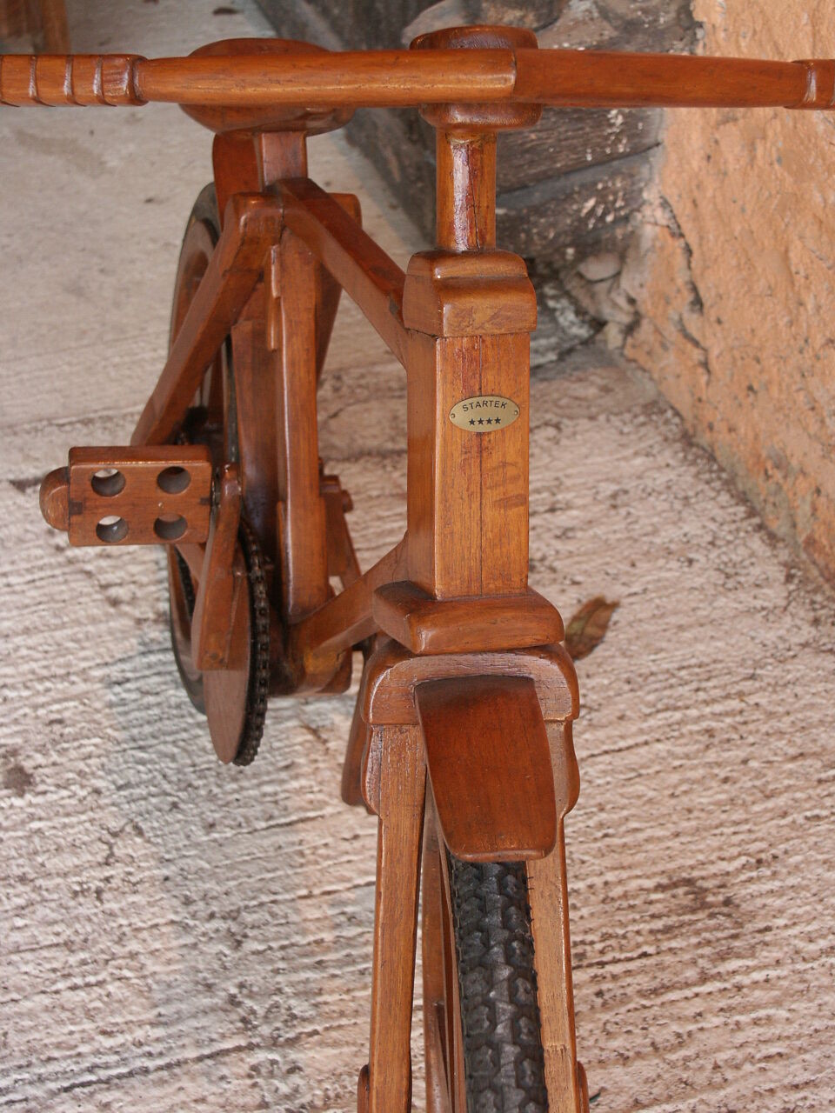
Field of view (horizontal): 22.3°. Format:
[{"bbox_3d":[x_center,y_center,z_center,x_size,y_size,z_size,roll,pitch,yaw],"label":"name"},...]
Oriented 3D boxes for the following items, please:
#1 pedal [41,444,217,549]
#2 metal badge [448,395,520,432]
[{"bbox_3d":[-0.206,-0.042,1.493,0.118,0.069,0.023,-1,37,-12],"label":"pedal"},{"bbox_3d":[0.037,-0.079,1.165,0.041,0.020,0.002,-3,9,-16],"label":"metal badge"}]

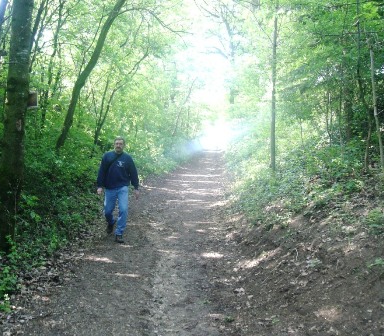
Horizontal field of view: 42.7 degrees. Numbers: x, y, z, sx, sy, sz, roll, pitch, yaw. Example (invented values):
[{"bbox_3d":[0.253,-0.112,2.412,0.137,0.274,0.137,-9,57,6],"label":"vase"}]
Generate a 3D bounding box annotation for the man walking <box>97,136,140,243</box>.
[{"bbox_3d":[-1.250,0.365,8.350,0.730,1.750,0.680,0,3,-5],"label":"man walking"}]

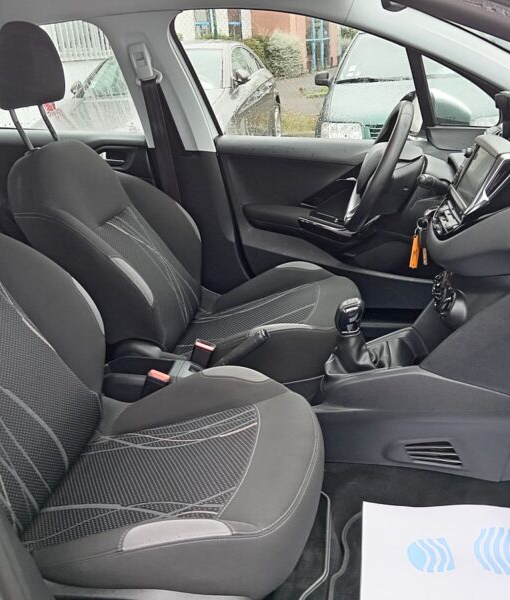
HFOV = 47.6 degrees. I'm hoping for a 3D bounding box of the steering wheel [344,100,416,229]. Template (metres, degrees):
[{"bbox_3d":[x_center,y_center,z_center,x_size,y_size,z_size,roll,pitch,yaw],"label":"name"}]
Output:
[{"bbox_3d":[0.311,-0.325,1.404,0.110,0.340,0.350,21,25,2],"label":"steering wheel"}]

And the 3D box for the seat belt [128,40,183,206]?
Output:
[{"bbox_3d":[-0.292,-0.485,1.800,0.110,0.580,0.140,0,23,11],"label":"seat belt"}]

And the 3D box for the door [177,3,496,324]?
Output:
[{"bbox_3d":[0.316,-0.387,1.784,1.030,1.000,0.250,0,23,11],"label":"door"}]

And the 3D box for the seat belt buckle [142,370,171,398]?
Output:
[{"bbox_3d":[-0.216,0.182,1.258,0.047,0.080,0.030,16,25,4],"label":"seat belt buckle"}]

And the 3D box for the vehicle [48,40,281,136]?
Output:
[{"bbox_3d":[-0.843,-2.188,6.629,1.840,1.440,4.500,0,23,11],"label":"vehicle"}]

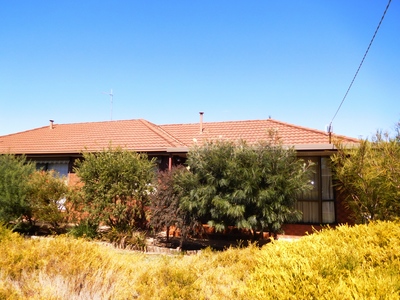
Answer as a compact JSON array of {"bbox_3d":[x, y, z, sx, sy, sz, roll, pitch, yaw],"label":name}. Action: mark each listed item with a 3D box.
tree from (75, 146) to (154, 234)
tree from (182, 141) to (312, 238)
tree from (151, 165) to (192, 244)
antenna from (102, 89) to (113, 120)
[{"bbox_3d":[-2.723,1.258,9.200,2.650,2.750,2.300,0,-4,0],"label":"tree"},{"bbox_3d":[1.370,1.159,8.700,4.000,3.000,2.900,0,-4,0],"label":"tree"},{"bbox_3d":[-0.839,1.603,8.500,1.250,2.250,1.200,0,-4,0],"label":"tree"},{"bbox_3d":[-4.675,-2.299,14.600,0.600,1.650,0.450,3,-5,-41],"label":"antenna"}]

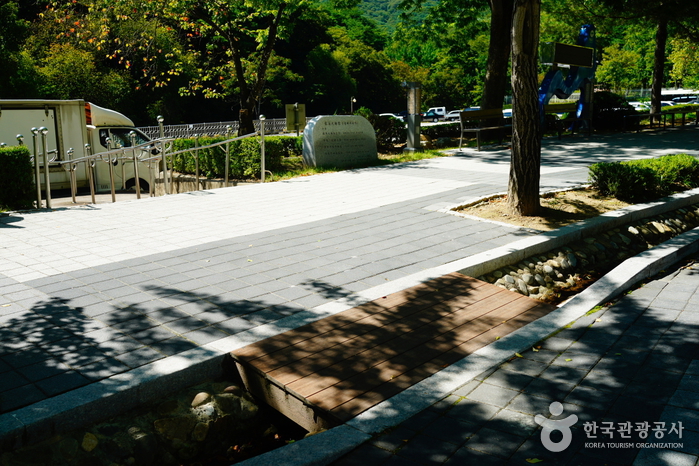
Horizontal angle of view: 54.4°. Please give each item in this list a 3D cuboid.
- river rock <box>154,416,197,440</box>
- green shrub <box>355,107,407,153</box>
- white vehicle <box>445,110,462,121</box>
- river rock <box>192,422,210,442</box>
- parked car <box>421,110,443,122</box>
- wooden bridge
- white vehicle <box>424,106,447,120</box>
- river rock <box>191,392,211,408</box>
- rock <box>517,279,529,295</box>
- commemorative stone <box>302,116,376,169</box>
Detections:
[{"bbox_3d":[-0.813,0.914,3.175,0.175,0.085,0.120,0,11,0],"label":"river rock"},{"bbox_3d":[0.600,-2.071,13.600,1.100,0.950,1.100,-1,11,-6],"label":"green shrub"},{"bbox_3d":[15.132,-16.702,97.000,4.400,1.550,1.780,0,11,2],"label":"white vehicle"},{"bbox_3d":[-0.688,0.928,3.160,0.086,0.080,0.090,-2,12,-11],"label":"river rock"},{"bbox_3d":[10.100,-14.681,86.000,4.500,1.430,1.750,4,12,17],"label":"parked car"},{"bbox_3d":[0.361,0.634,3.883,0.860,0.200,2.000,15,20,40],"label":"wooden bridge"},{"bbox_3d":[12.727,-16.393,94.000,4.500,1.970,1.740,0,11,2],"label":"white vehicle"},{"bbox_3d":[-0.723,0.813,3.307,0.083,0.060,0.067,0,11,0],"label":"river rock"},{"bbox_3d":[1.427,0.444,5.590,0.095,0.105,0.070,10,15,40],"label":"rock"},{"bbox_3d":[-0.120,-1.439,10.487,1.070,0.770,0.380,-6,13,-28],"label":"commemorative stone"}]

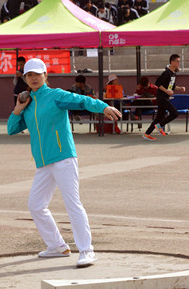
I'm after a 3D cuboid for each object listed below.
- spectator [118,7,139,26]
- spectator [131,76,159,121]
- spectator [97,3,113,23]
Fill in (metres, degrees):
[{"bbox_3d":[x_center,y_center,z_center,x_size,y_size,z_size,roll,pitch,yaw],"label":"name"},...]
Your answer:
[{"bbox_3d":[1.029,-3.572,37.800,0.520,0.999,0.720,-1,4,9],"label":"spectator"},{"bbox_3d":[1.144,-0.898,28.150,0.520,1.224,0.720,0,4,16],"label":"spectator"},{"bbox_3d":[0.328,-3.642,37.800,0.520,1.127,0.750,0,4,16],"label":"spectator"}]

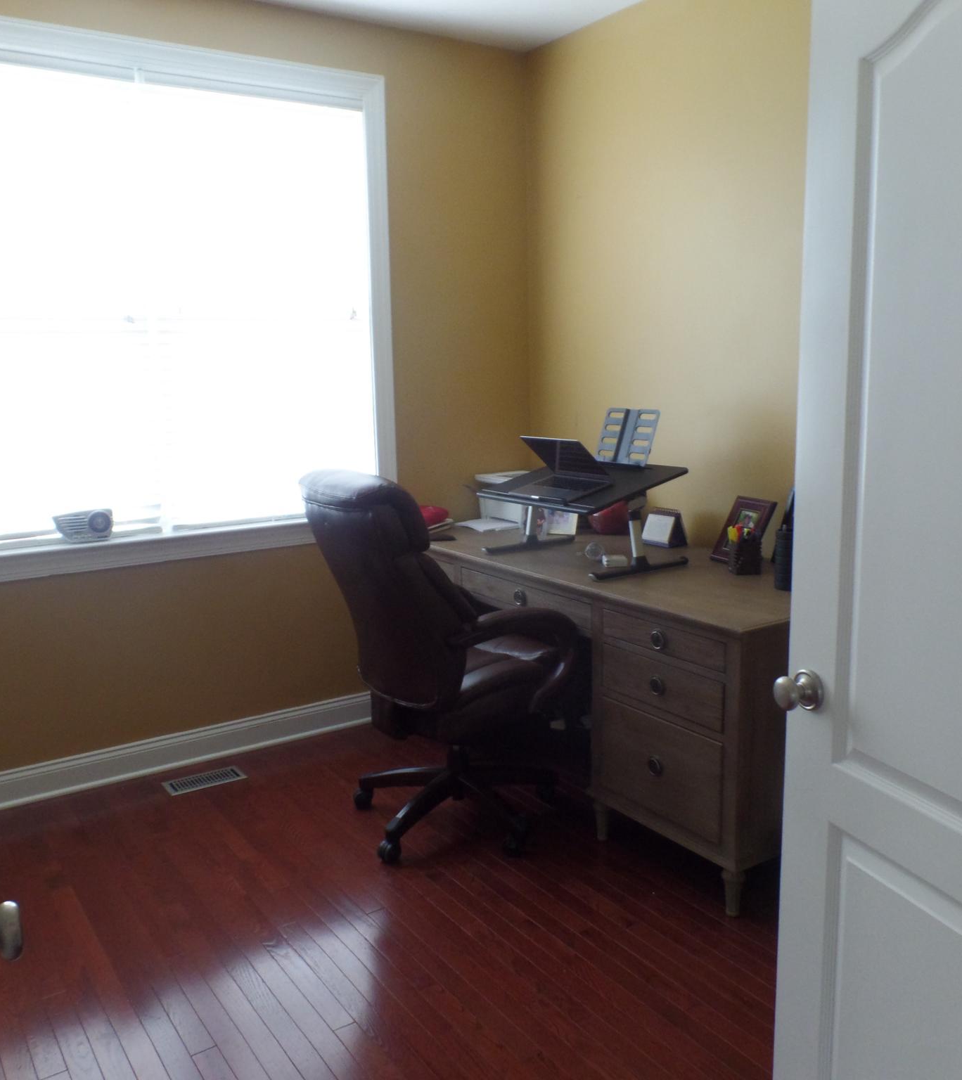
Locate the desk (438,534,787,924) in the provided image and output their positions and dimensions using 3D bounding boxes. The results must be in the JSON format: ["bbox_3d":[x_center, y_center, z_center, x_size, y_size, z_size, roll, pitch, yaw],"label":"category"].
[{"bbox_3d":[0.444,0.451,3.422,0.730,0.790,1.880,-8,12,-32],"label":"desk"}]

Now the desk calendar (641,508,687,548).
[{"bbox_3d":[0.686,-0.046,3.552,0.095,0.132,0.125,-9,13,-36],"label":"desk calendar"}]

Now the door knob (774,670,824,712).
[{"bbox_3d":[0.502,0.244,1.528,0.062,0.066,0.066,-5,11,-23],"label":"door knob"}]

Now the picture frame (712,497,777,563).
[{"bbox_3d":[0.886,-0.024,3.211,0.020,0.247,0.173,30,-9,-33],"label":"picture frame"}]

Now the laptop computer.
[{"bbox_3d":[0.253,-0.252,3.254,0.213,0.192,0.306,-24,21,-31],"label":"laptop computer"}]

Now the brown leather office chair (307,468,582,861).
[{"bbox_3d":[-0.135,0.340,3.032,0.790,1.170,0.680,-8,12,-35],"label":"brown leather office chair"}]

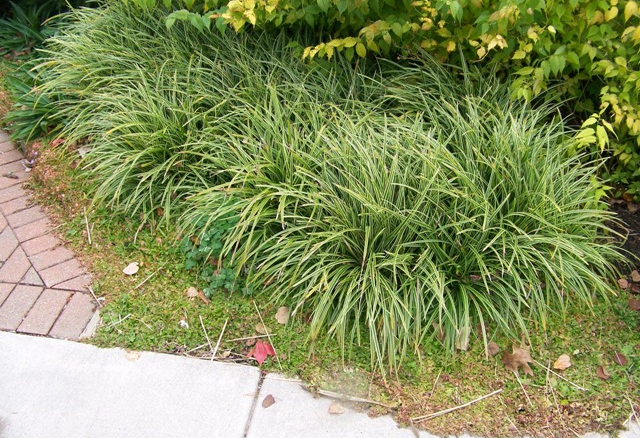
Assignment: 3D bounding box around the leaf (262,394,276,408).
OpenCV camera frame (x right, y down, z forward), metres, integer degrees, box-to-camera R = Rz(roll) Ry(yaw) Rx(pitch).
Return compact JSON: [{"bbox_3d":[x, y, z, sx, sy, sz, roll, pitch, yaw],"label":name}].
[{"bbox_3d":[-0.154,0.539,1.911,0.046,0.015,0.032,-27,46,-33],"label":"leaf"}]

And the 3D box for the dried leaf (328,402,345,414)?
[{"bbox_3d":[0.048,0.542,1.845,0.043,0.012,0.038,4,37,3],"label":"dried leaf"}]

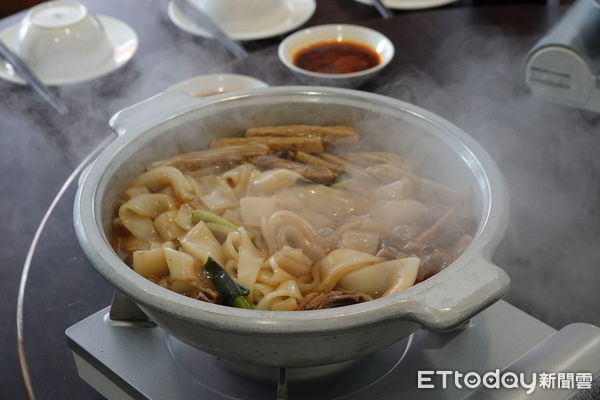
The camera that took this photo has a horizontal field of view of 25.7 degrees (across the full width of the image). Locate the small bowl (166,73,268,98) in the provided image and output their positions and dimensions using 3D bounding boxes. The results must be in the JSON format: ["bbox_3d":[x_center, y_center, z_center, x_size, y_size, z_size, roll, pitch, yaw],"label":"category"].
[{"bbox_3d":[-0.081,-0.085,1.327,0.116,0.034,0.116,0,35,0],"label":"small bowl"}]

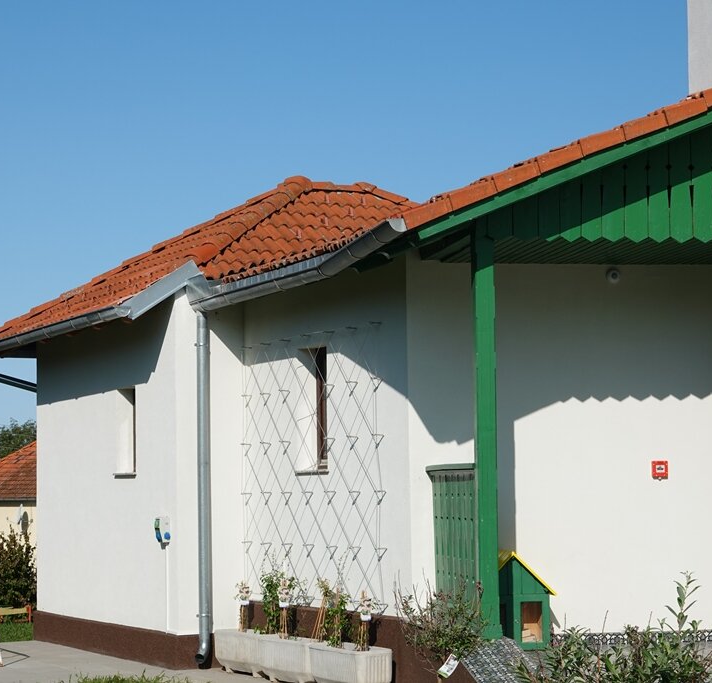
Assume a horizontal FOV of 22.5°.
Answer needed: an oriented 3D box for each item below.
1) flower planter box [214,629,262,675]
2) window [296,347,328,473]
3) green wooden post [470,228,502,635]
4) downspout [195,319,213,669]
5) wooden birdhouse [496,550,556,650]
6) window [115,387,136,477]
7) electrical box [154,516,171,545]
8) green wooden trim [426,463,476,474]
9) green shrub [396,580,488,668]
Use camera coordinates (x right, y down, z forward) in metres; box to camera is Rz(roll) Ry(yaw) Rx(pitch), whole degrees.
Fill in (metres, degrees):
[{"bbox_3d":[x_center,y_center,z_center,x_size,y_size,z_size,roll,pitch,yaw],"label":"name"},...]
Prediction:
[{"bbox_3d":[-0.883,2.777,15.938,0.410,0.340,0.960,2,-5,-28],"label":"flower planter box"},{"bbox_3d":[-0.286,0.609,15.654,0.200,1.065,0.588,2,-5,-28],"label":"window"},{"bbox_3d":[0.901,0.617,12.473,0.145,2.860,0.145,0,-5,-10],"label":"green wooden post"},{"bbox_3d":[-1.402,1.338,16.474,0.140,3.231,0.180,-2,-5,17],"label":"downspout"},{"bbox_3d":[1.171,2.000,13.884,0.662,0.755,0.400,0,-5,-11],"label":"wooden birdhouse"},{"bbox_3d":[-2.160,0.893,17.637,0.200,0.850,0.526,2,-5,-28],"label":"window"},{"bbox_3d":[-1.791,1.752,16.555,0.110,0.255,0.160,2,-5,-28],"label":"electrical box"},{"bbox_3d":[0.734,0.945,13.410,0.120,0.055,1.438,0,-5,-11],"label":"green wooden trim"},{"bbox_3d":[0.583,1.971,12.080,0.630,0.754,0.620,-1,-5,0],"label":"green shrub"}]

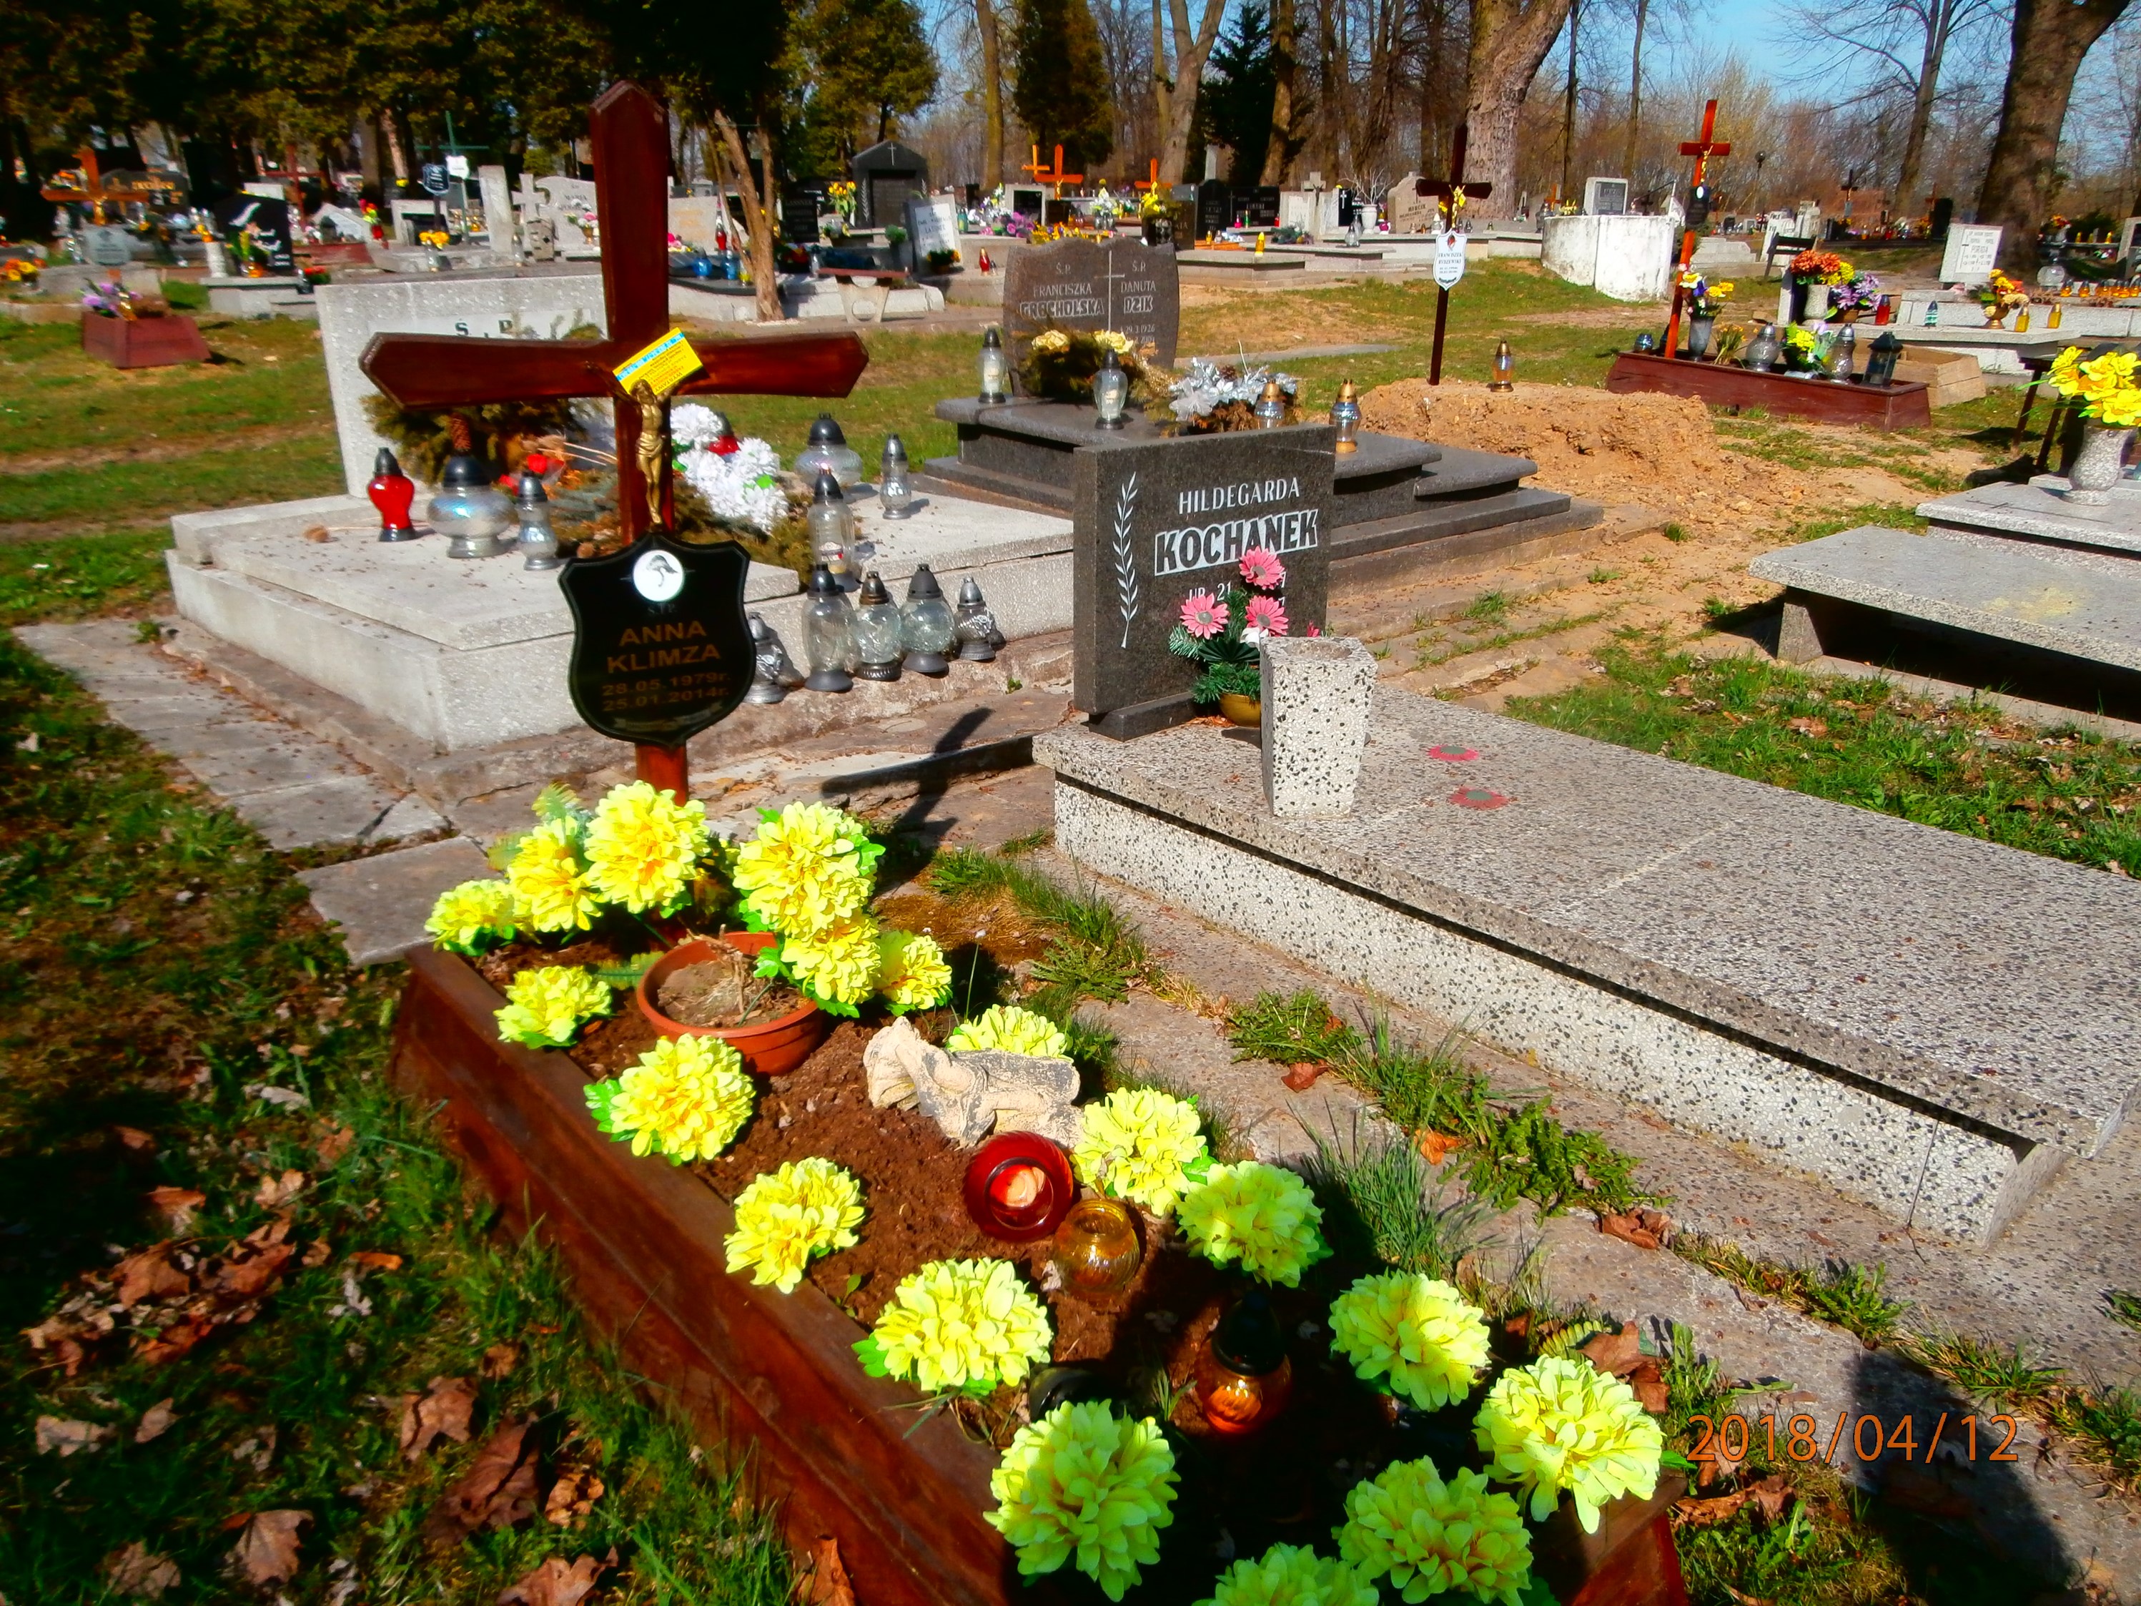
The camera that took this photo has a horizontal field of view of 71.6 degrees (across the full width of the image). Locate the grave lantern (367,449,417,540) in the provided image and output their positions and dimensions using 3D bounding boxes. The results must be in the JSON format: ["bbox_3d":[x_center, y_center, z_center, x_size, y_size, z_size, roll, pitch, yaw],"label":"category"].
[{"bbox_3d":[-2.174,-0.975,4.737,0.155,0.280,0.155,0,20,0],"label":"grave lantern"}]

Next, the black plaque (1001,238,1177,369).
[{"bbox_3d":[0.091,-2.138,6.358,0.934,0.502,0.075,-16,26,-36],"label":"black plaque"}]

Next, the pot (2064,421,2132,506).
[{"bbox_3d":[3.370,-1.109,4.838,0.180,0.270,0.180,0,20,0],"label":"pot"}]

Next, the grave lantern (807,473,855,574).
[{"bbox_3d":[-0.659,-0.765,4.143,0.135,0.330,0.135,0,21,0],"label":"grave lantern"}]

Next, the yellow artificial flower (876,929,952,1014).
[{"bbox_3d":[-0.230,0.228,2.011,0.130,0.110,0.130,0,21,0],"label":"yellow artificial flower"}]

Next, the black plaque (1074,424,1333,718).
[{"bbox_3d":[0.306,-0.530,3.273,0.740,0.548,0.078,-18,27,-39],"label":"black plaque"}]

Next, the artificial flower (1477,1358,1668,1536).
[{"bbox_3d":[0.402,0.516,1.200,0.140,0.095,0.140,0,21,0],"label":"artificial flower"}]

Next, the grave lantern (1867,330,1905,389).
[{"bbox_3d":[3.915,-2.143,7.158,0.140,0.237,0.140,-18,27,-39],"label":"grave lantern"}]

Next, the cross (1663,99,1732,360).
[{"bbox_3d":[3.681,-3.367,8.700,0.500,1.420,0.070,-13,25,-31],"label":"cross"}]

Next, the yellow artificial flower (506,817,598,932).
[{"bbox_3d":[-0.705,0.100,2.040,0.140,0.150,0.125,-8,22,-19],"label":"yellow artificial flower"}]

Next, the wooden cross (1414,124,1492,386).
[{"bbox_3d":[2.038,-2.954,8.040,0.740,1.340,0.070,-17,26,-38],"label":"wooden cross"}]

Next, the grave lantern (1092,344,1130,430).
[{"bbox_3d":[0.176,-1.798,6.411,0.148,0.335,0.148,0,21,0],"label":"grave lantern"}]

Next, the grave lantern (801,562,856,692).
[{"bbox_3d":[-0.570,-0.416,3.500,0.128,0.300,0.128,0,21,0],"label":"grave lantern"}]

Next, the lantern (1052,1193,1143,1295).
[{"bbox_3d":[0.026,0.438,1.470,0.090,0.090,0.090,0,21,0],"label":"lantern"}]

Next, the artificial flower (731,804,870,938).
[{"bbox_3d":[-0.353,0.086,1.940,0.168,0.155,0.130,-4,21,-10],"label":"artificial flower"}]

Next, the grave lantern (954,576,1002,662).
[{"bbox_3d":[-0.257,-0.511,4.104,0.112,0.220,0.112,0,21,0],"label":"grave lantern"}]

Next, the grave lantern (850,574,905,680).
[{"bbox_3d":[-0.508,-0.469,3.909,0.129,0.277,0.129,0,21,0],"label":"grave lantern"}]

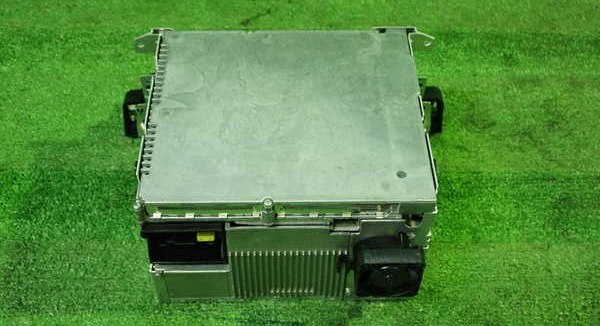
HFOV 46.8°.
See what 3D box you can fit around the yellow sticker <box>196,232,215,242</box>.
[{"bbox_3d":[-0.061,0.049,0.453,0.012,0.011,0.001,-1,48,-1],"label":"yellow sticker"}]

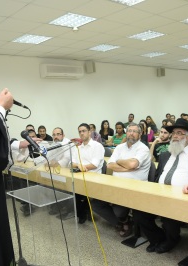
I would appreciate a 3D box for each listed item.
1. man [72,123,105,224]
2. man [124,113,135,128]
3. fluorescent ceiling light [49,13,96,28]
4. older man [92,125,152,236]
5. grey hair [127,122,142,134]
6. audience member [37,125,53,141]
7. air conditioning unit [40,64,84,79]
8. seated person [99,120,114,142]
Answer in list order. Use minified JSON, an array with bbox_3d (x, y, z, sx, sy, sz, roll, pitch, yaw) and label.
[{"bbox_3d":[-0.165,0.579,3.800,0.500,1.405,0.700,1,7,38],"label":"man"},{"bbox_3d":[1.015,0.148,8.023,0.500,1.369,0.720,1,7,41],"label":"man"},{"bbox_3d":[-0.327,-1.691,4.199,0.560,0.070,0.560,-8,7,-41],"label":"fluorescent ceiling light"},{"bbox_3d":[0.425,0.597,3.249,0.580,1.401,0.720,1,6,37],"label":"older man"},{"bbox_3d":[0.494,-0.057,3.327,0.180,0.150,0.190,-1,6,25],"label":"grey hair"},{"bbox_3d":[-1.224,0.500,6.061,0.500,1.278,0.720,1,6,37],"label":"audience member"},{"bbox_3d":[-0.806,-1.585,7.268,1.200,0.350,0.220,-8,7,-41],"label":"air conditioning unit"},{"bbox_3d":[0.194,0.381,6.314,0.480,1.307,0.720,1,6,37],"label":"seated person"}]

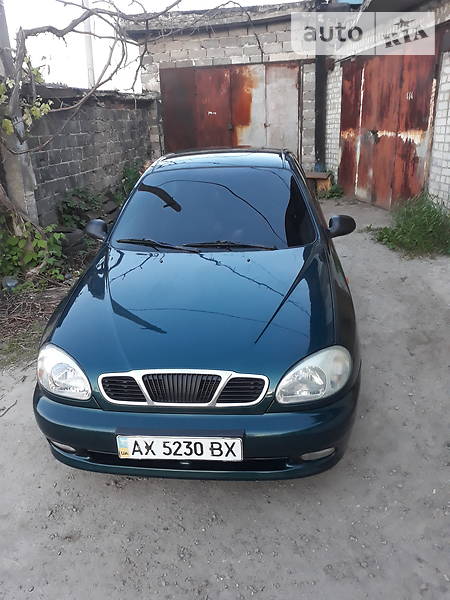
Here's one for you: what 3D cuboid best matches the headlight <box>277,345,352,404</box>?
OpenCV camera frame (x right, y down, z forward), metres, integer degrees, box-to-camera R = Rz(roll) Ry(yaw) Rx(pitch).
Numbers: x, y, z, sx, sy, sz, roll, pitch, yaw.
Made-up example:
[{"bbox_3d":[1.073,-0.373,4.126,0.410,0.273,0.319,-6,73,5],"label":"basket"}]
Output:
[{"bbox_3d":[0.393,0.314,2.013,0.390,0.185,0.240,-4,21,-5],"label":"headlight"}]

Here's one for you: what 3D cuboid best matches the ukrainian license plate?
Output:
[{"bbox_3d":[-0.184,0.609,1.920,0.520,0.112,0.015,0,20,6],"label":"ukrainian license plate"}]

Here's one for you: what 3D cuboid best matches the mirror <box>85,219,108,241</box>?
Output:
[{"bbox_3d":[-0.889,-0.479,3.242,0.190,0.140,0.120,0,21,6],"label":"mirror"}]

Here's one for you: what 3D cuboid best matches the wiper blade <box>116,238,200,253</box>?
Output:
[{"bbox_3d":[-0.430,-0.342,2.932,0.558,0.045,0.060,9,22,15],"label":"wiper blade"}]

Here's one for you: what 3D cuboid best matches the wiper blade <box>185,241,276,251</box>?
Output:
[{"bbox_3d":[0.022,-0.327,2.865,0.572,0.045,0.060,3,21,8],"label":"wiper blade"}]

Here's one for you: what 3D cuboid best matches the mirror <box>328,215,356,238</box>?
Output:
[{"bbox_3d":[0.773,-0.486,3.071,0.190,0.140,0.120,0,21,6],"label":"mirror"}]

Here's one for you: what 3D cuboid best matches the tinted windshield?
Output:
[{"bbox_3d":[-0.061,-0.619,3.156,1.329,0.150,0.872,0,55,6],"label":"tinted windshield"}]

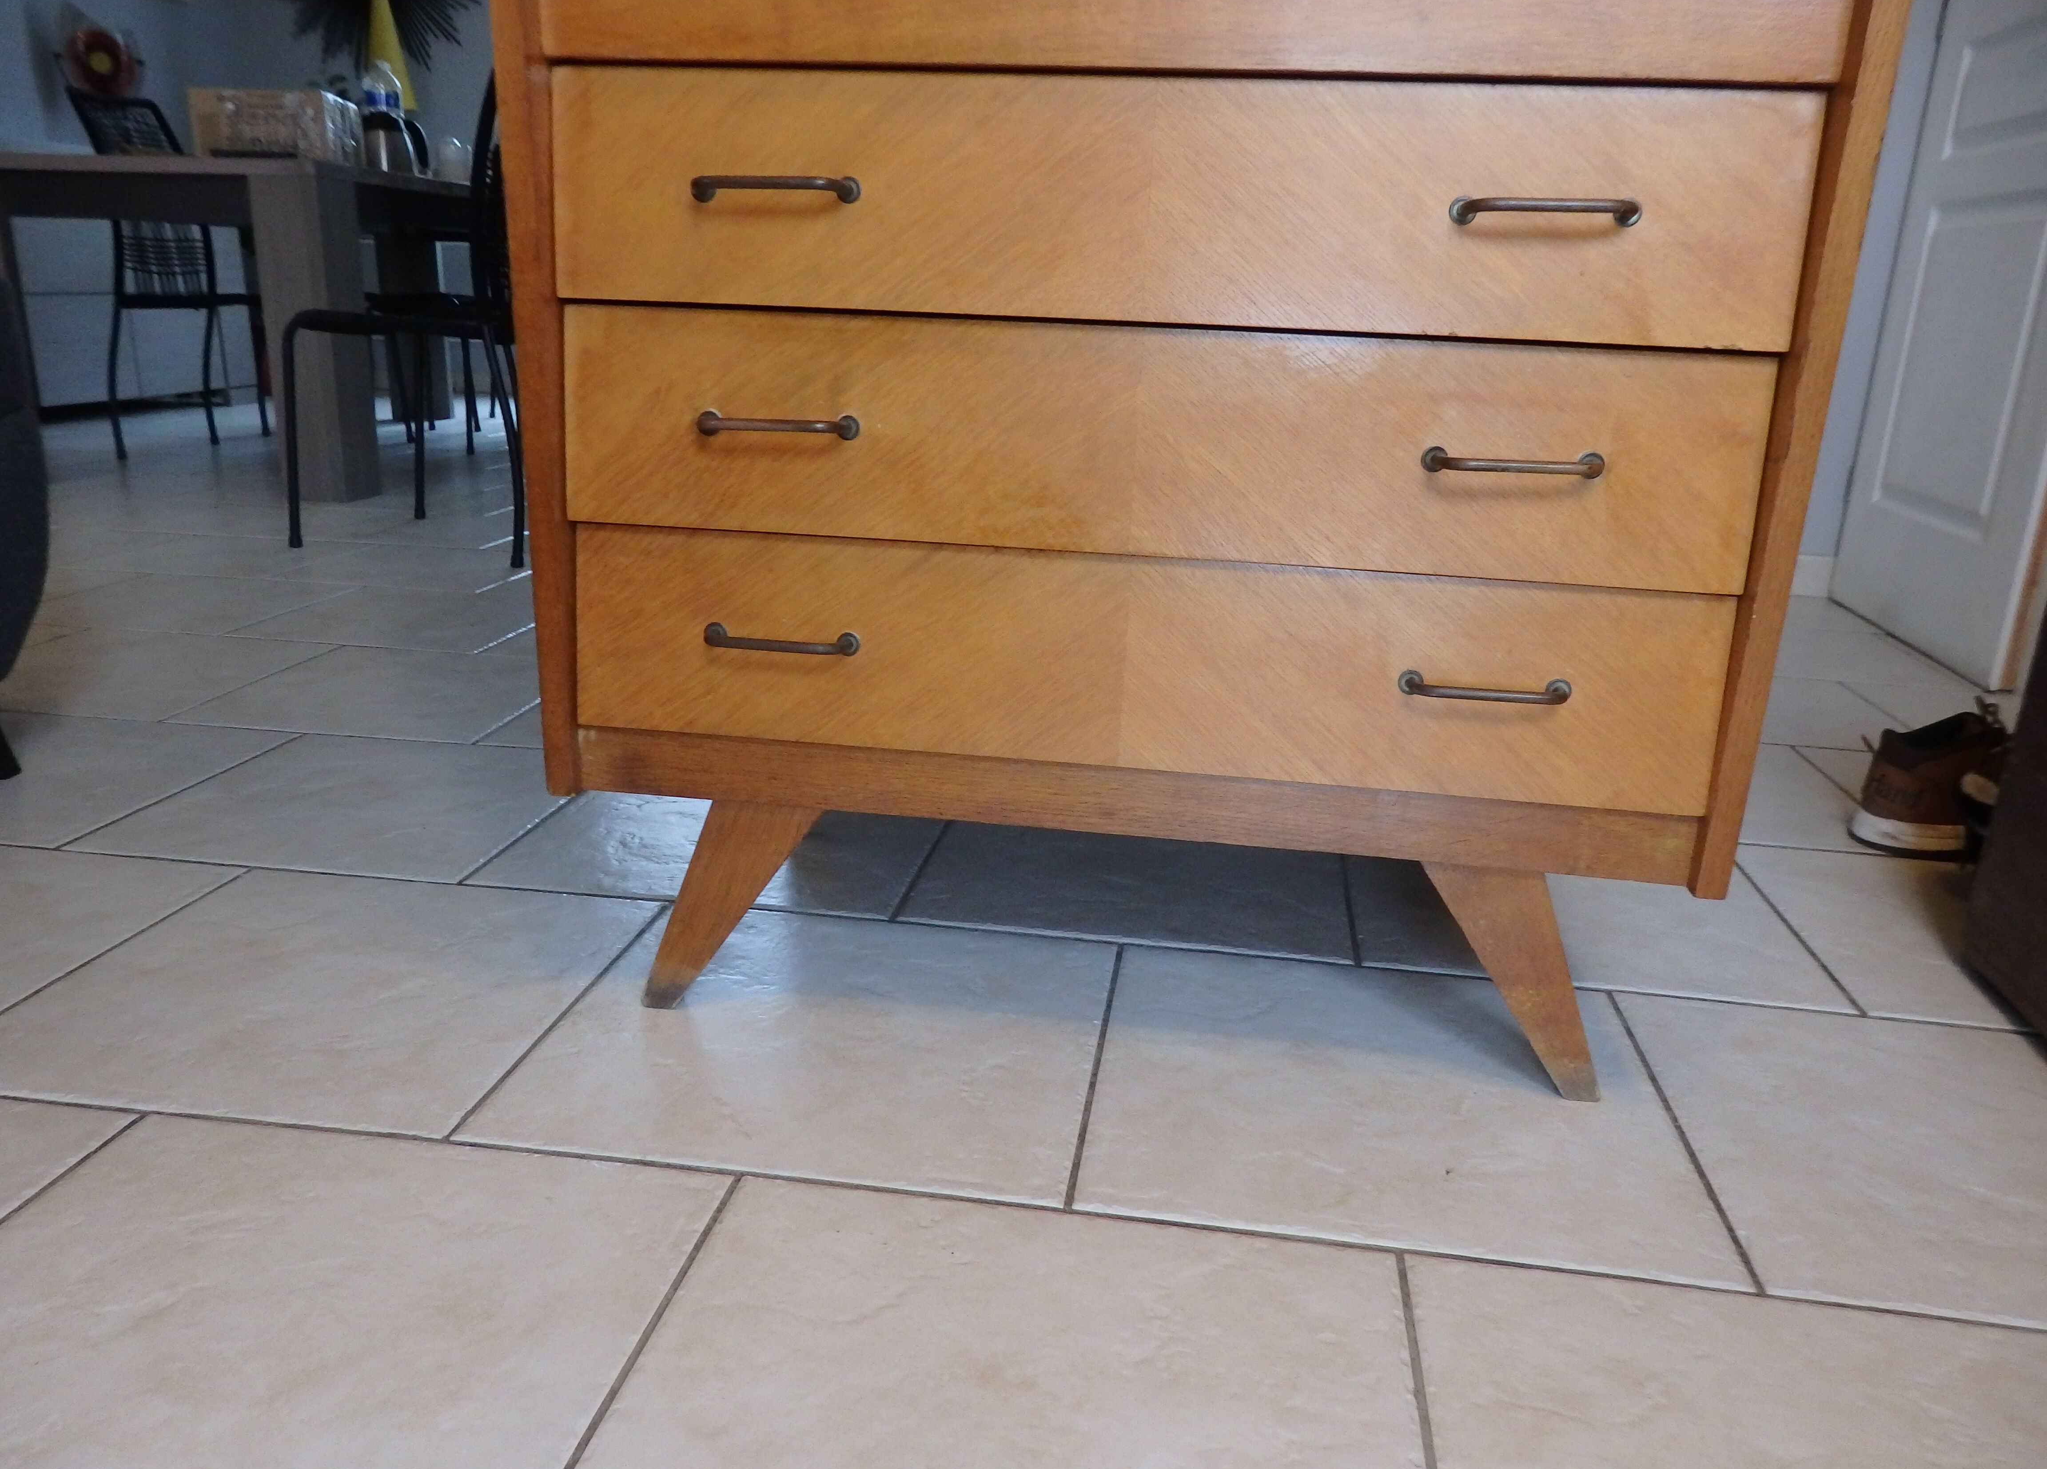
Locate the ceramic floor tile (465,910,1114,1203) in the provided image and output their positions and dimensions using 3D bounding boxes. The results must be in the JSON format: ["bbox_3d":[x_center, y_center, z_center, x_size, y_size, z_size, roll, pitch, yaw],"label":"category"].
[{"bbox_3d":[-0.147,0.231,1.129,0.403,0.012,0.396,4,17,7],"label":"ceramic floor tile"}]

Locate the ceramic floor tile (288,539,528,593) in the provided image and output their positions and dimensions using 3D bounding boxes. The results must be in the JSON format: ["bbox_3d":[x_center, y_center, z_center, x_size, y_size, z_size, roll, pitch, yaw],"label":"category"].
[{"bbox_3d":[-1.131,-0.310,2.792,0.403,0.012,0.396,4,17,7],"label":"ceramic floor tile"}]

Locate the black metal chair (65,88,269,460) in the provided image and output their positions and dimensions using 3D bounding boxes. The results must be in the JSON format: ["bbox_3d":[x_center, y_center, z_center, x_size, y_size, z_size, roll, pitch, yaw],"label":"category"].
[{"bbox_3d":[-2.252,-1.265,4.147,0.550,0.950,0.450,4,17,7],"label":"black metal chair"}]

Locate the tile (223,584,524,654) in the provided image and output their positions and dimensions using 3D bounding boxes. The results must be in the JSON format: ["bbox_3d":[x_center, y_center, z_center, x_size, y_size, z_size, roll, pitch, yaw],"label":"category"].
[{"bbox_3d":[-0.984,-0.182,2.389,0.403,0.012,0.396,4,17,7],"label":"tile"}]

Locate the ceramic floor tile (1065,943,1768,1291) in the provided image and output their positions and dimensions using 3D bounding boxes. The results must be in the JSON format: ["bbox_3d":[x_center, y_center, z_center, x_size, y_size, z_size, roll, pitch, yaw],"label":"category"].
[{"bbox_3d":[0.258,0.261,1.076,0.403,0.012,0.396,4,17,7],"label":"ceramic floor tile"}]

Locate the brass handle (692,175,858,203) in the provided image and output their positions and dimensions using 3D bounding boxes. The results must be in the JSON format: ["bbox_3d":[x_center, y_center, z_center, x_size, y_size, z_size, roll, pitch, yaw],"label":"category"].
[{"bbox_3d":[-0.164,-0.353,0.956,0.113,0.017,0.025,4,12,7],"label":"brass handle"}]

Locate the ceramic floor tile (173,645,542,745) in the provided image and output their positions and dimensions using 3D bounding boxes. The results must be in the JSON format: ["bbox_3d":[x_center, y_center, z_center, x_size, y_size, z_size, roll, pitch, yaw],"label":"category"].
[{"bbox_3d":[-0.836,-0.054,1.986,0.403,0.012,0.396,4,17,7],"label":"ceramic floor tile"}]

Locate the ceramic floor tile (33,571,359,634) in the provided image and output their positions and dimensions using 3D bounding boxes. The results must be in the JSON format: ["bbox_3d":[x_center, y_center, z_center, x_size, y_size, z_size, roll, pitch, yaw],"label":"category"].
[{"bbox_3d":[-1.389,-0.212,2.443,0.403,0.012,0.396,4,17,7],"label":"ceramic floor tile"}]

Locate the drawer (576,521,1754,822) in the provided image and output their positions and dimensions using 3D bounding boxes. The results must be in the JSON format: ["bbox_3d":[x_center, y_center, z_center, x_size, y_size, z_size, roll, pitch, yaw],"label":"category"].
[{"bbox_3d":[0.090,-0.091,1.168,0.791,0.150,0.320,4,17,7],"label":"drawer"}]

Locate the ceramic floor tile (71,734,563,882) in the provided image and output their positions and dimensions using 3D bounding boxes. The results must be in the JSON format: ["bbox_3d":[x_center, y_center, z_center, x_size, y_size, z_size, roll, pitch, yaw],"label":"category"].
[{"bbox_3d":[-0.698,0.074,1.585,0.403,0.012,0.396,4,17,7],"label":"ceramic floor tile"}]

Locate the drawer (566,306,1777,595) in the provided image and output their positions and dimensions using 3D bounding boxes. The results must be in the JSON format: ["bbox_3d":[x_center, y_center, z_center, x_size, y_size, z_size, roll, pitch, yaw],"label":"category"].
[{"bbox_3d":[0.095,-0.235,1.124,0.791,0.150,0.320,4,17,7],"label":"drawer"}]

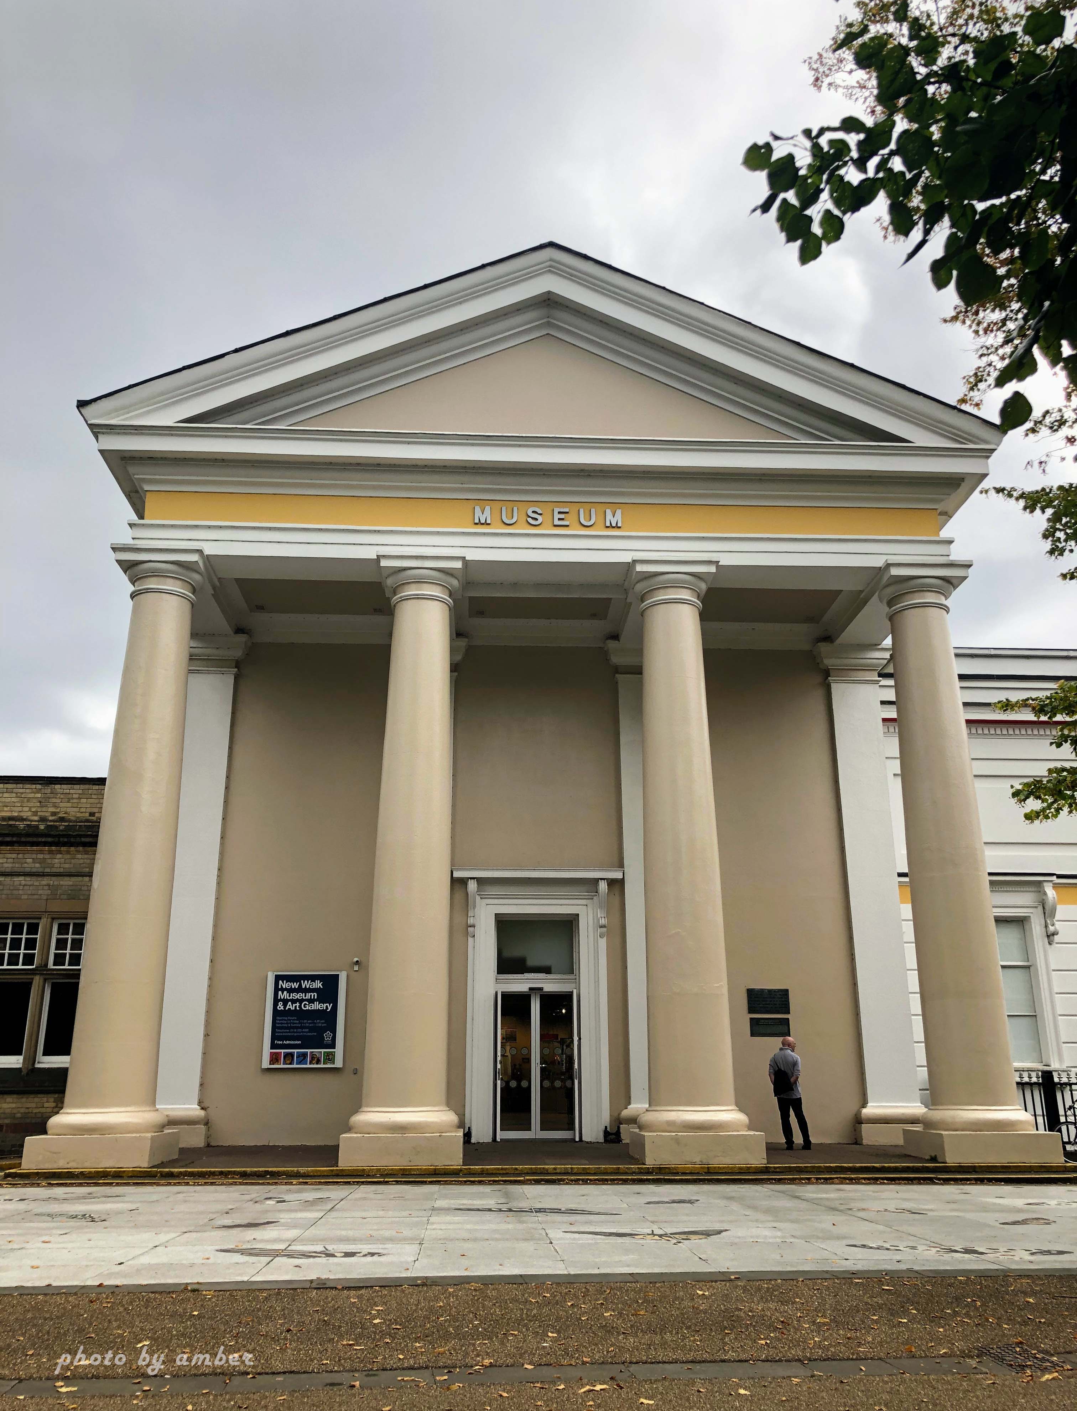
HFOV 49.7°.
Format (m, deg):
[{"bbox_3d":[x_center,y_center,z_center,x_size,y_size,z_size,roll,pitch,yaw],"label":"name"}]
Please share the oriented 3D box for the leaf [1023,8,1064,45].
[{"bbox_3d":[1.089,-1.462,2.500,0.085,0.020,0.078,6,-60,21],"label":"leaf"}]

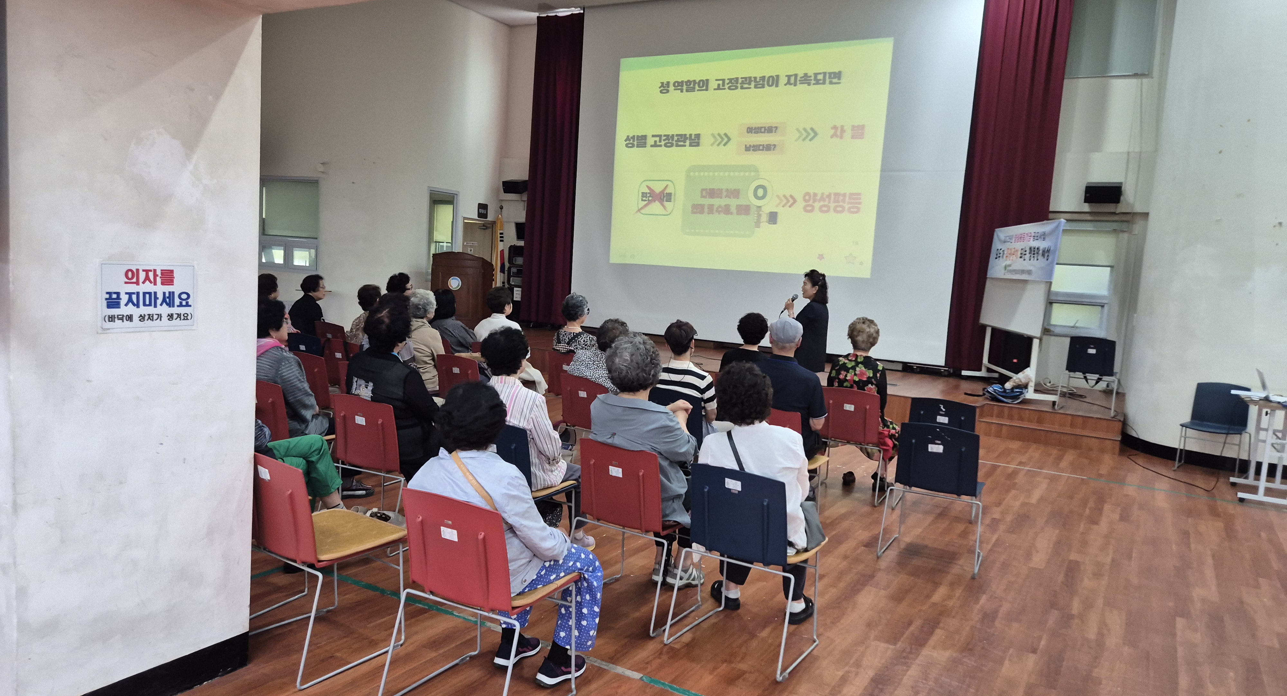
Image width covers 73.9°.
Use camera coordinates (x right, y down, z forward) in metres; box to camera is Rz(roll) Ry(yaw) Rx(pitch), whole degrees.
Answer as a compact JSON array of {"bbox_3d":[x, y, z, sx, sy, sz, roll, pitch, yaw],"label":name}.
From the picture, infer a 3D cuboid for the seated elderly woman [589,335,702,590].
[{"bbox_3d":[0.091,0.550,3.975,0.529,1.259,0.696,7,7,32],"label":"seated elderly woman"}]

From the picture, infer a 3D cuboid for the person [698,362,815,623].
[{"bbox_3d":[0.548,0.644,3.673,0.519,1.191,0.686,7,7,32],"label":"person"}]

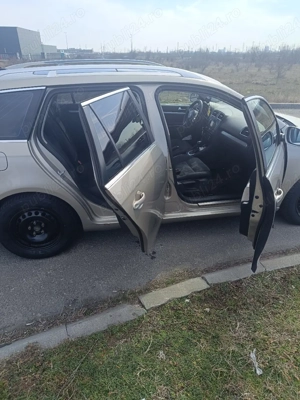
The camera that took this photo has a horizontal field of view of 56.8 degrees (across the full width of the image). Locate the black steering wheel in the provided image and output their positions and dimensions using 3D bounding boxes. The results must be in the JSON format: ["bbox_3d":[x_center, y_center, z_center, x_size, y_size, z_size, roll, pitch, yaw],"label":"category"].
[{"bbox_3d":[0.552,-1.027,3.394,0.100,0.375,0.375,22,21,-22],"label":"black steering wheel"}]

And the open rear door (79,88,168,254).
[{"bbox_3d":[-0.132,-0.124,1.936,0.240,1.170,1.010,9,29,16],"label":"open rear door"}]

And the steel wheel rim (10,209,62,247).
[{"bbox_3d":[-0.963,0.219,2.384,0.416,0.416,0.160,-5,28,-10],"label":"steel wheel rim"}]

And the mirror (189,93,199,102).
[{"bbox_3d":[0.613,-1.423,3.862,0.130,0.165,0.220,-5,28,-10],"label":"mirror"}]

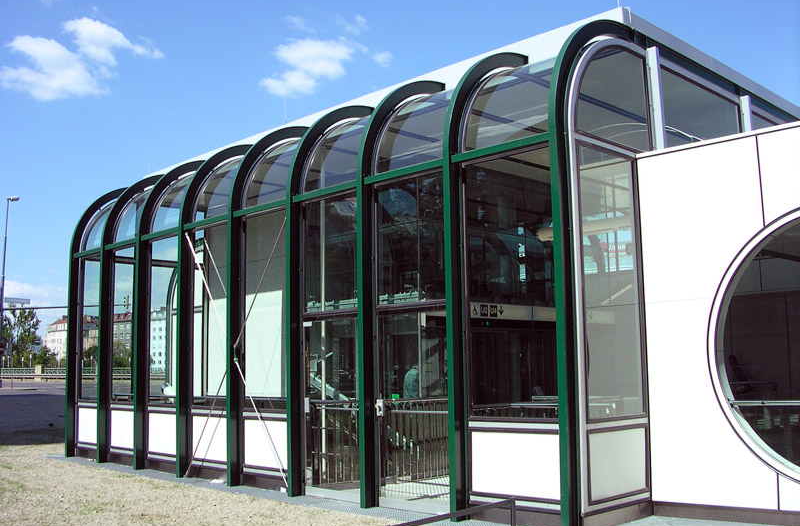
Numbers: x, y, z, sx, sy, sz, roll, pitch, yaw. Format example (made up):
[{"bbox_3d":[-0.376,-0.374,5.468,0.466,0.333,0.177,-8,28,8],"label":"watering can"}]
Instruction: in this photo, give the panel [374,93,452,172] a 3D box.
[{"bbox_3d":[0.586,-1.586,9.838,1.258,1.271,1.205,7,-11,-44],"label":"panel"}]

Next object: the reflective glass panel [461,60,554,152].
[{"bbox_3d":[1.604,-1.804,9.611,1.316,1.387,1.401,6,-10,-44],"label":"reflective glass panel"}]

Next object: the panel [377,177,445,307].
[{"bbox_3d":[0.215,-0.274,10.021,0.072,1.502,1.373,6,-10,-44],"label":"panel"}]

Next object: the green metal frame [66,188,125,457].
[{"bbox_3d":[-5.833,1.070,16.933,1.502,5.491,0.107,6,-10,-44],"label":"green metal frame"}]

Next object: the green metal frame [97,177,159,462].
[{"bbox_3d":[-4.864,0.932,15.907,1.502,5.491,0.107,6,-10,-44],"label":"green metal frame"}]

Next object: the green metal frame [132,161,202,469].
[{"bbox_3d":[-3.889,0.793,14.886,1.502,5.491,0.107,6,-10,-44],"label":"green metal frame"}]

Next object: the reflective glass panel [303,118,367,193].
[{"bbox_3d":[-0.382,-1.528,11.630,1.316,1.387,1.401,6,-10,-44],"label":"reflective glass panel"}]

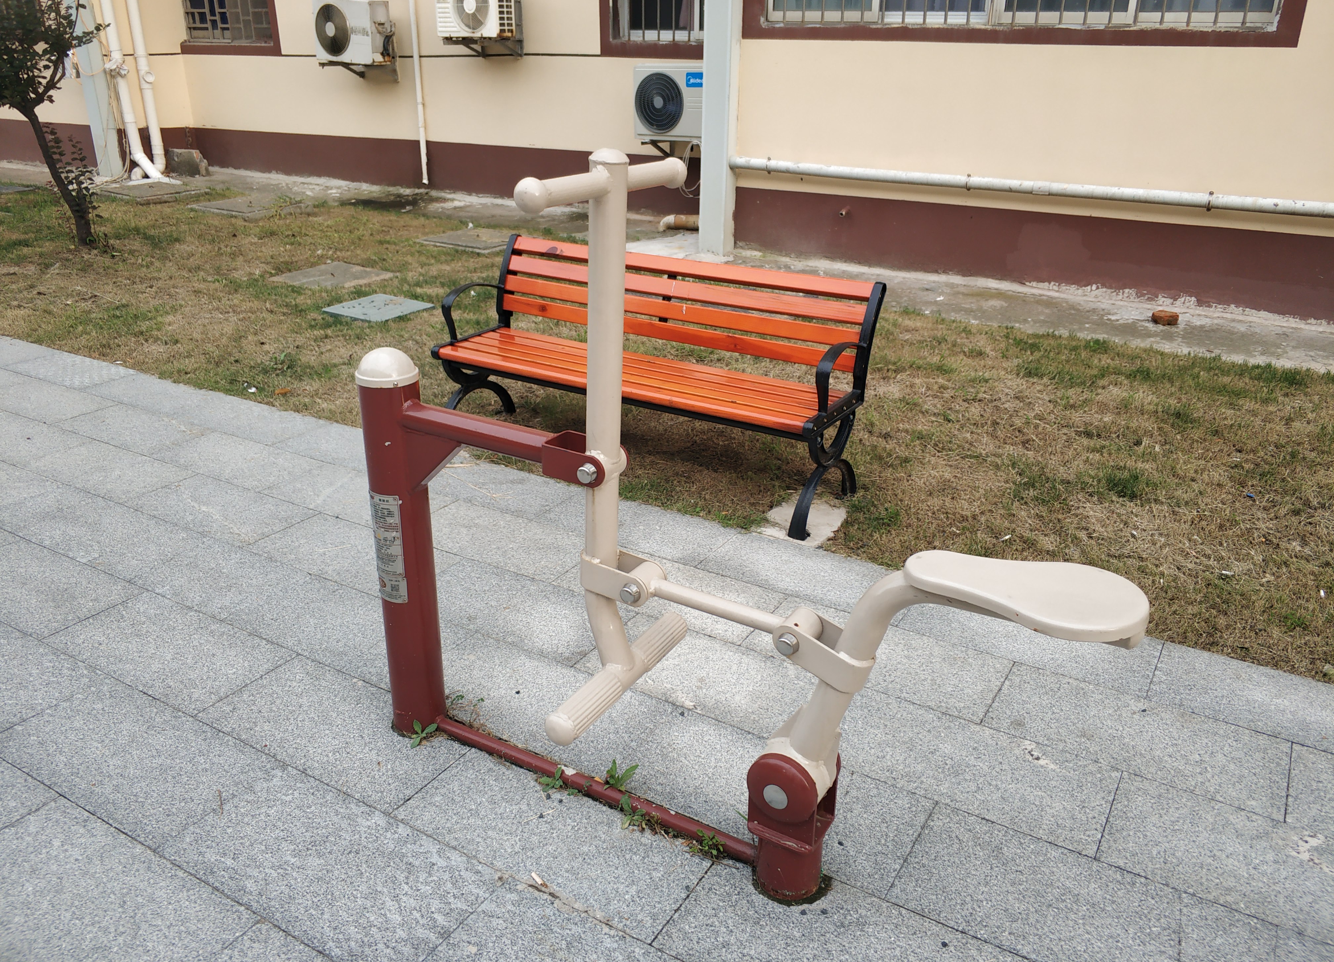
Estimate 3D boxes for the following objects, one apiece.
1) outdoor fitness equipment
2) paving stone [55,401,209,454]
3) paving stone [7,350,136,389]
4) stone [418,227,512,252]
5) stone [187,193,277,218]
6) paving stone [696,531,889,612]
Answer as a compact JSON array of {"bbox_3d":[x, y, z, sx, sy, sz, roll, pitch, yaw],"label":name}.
[{"bbox_3d":[0.019,0.095,1.731,1.435,1.235,0.425,14,26,28],"label":"outdoor fitness equipment"},{"bbox_3d":[-2.043,-0.186,3.983,0.598,0.035,0.301,14,26,28],"label":"paving stone"},{"bbox_3d":[-2.644,-0.473,4.637,0.600,0.040,0.300,14,26,28],"label":"paving stone"},{"bbox_3d":[-1.347,-1.720,7.519,0.650,0.050,0.650,14,27,29],"label":"stone"},{"bbox_3d":[-3.675,-2.382,9.080,0.780,0.060,0.660,14,26,28],"label":"stone"},{"bbox_3d":[0.417,0.284,2.940,0.600,0.040,0.300,14,26,28],"label":"paving stone"}]

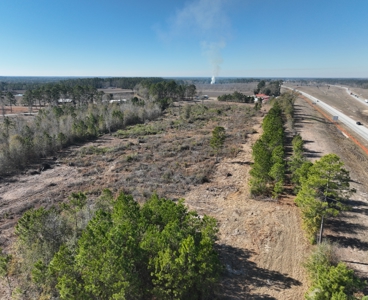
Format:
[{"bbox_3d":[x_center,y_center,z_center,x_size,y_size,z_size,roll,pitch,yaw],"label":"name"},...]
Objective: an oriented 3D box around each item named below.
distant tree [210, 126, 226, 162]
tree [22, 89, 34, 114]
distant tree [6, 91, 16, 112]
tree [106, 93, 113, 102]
[{"bbox_3d":[14.690,-2.170,115.720,6.560,15.460,6.560,2,15,7],"label":"distant tree"},{"bbox_3d":[-146.060,-44.900,257.550,9.600,23.870,9.600,-8,17,-28],"label":"tree"},{"bbox_3d":[-170.400,-47.350,271.330,8.200,21.280,8.200,-9,17,-31],"label":"distant tree"},{"bbox_3d":[-103.710,-72.760,384.460,7.950,13.660,7.950,-4,15,-14],"label":"tree"}]

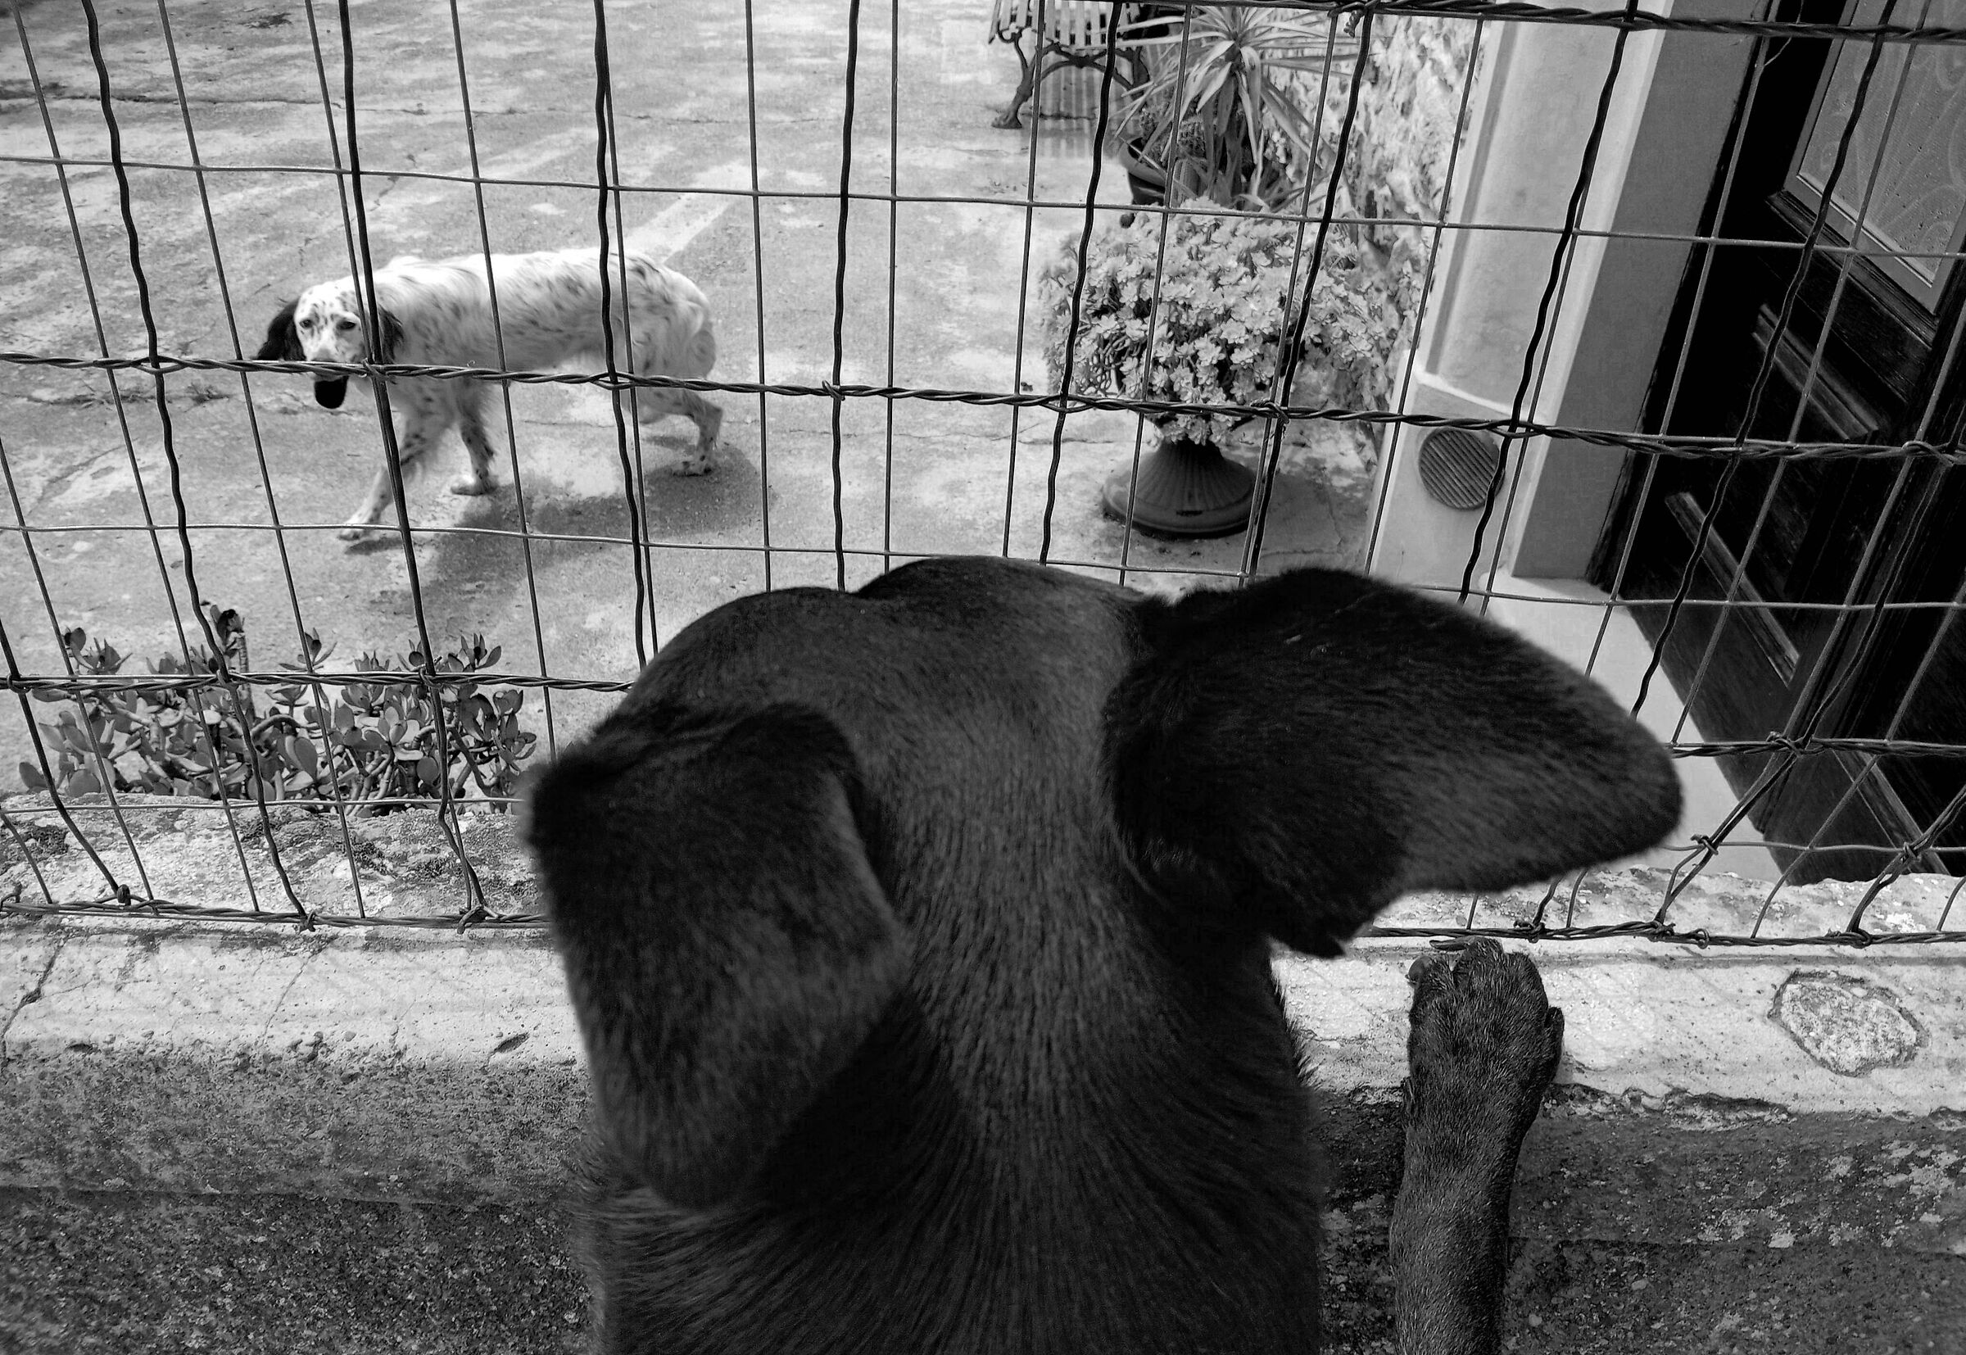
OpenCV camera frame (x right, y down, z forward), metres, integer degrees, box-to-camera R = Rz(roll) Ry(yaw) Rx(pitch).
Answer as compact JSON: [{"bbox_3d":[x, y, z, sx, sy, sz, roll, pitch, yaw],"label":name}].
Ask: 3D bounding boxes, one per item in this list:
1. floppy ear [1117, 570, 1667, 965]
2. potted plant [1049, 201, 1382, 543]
[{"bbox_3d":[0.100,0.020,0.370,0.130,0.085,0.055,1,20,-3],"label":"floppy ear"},{"bbox_3d":[0.480,-0.680,3.354,0.710,0.640,0.710,4,33,0],"label":"potted plant"}]

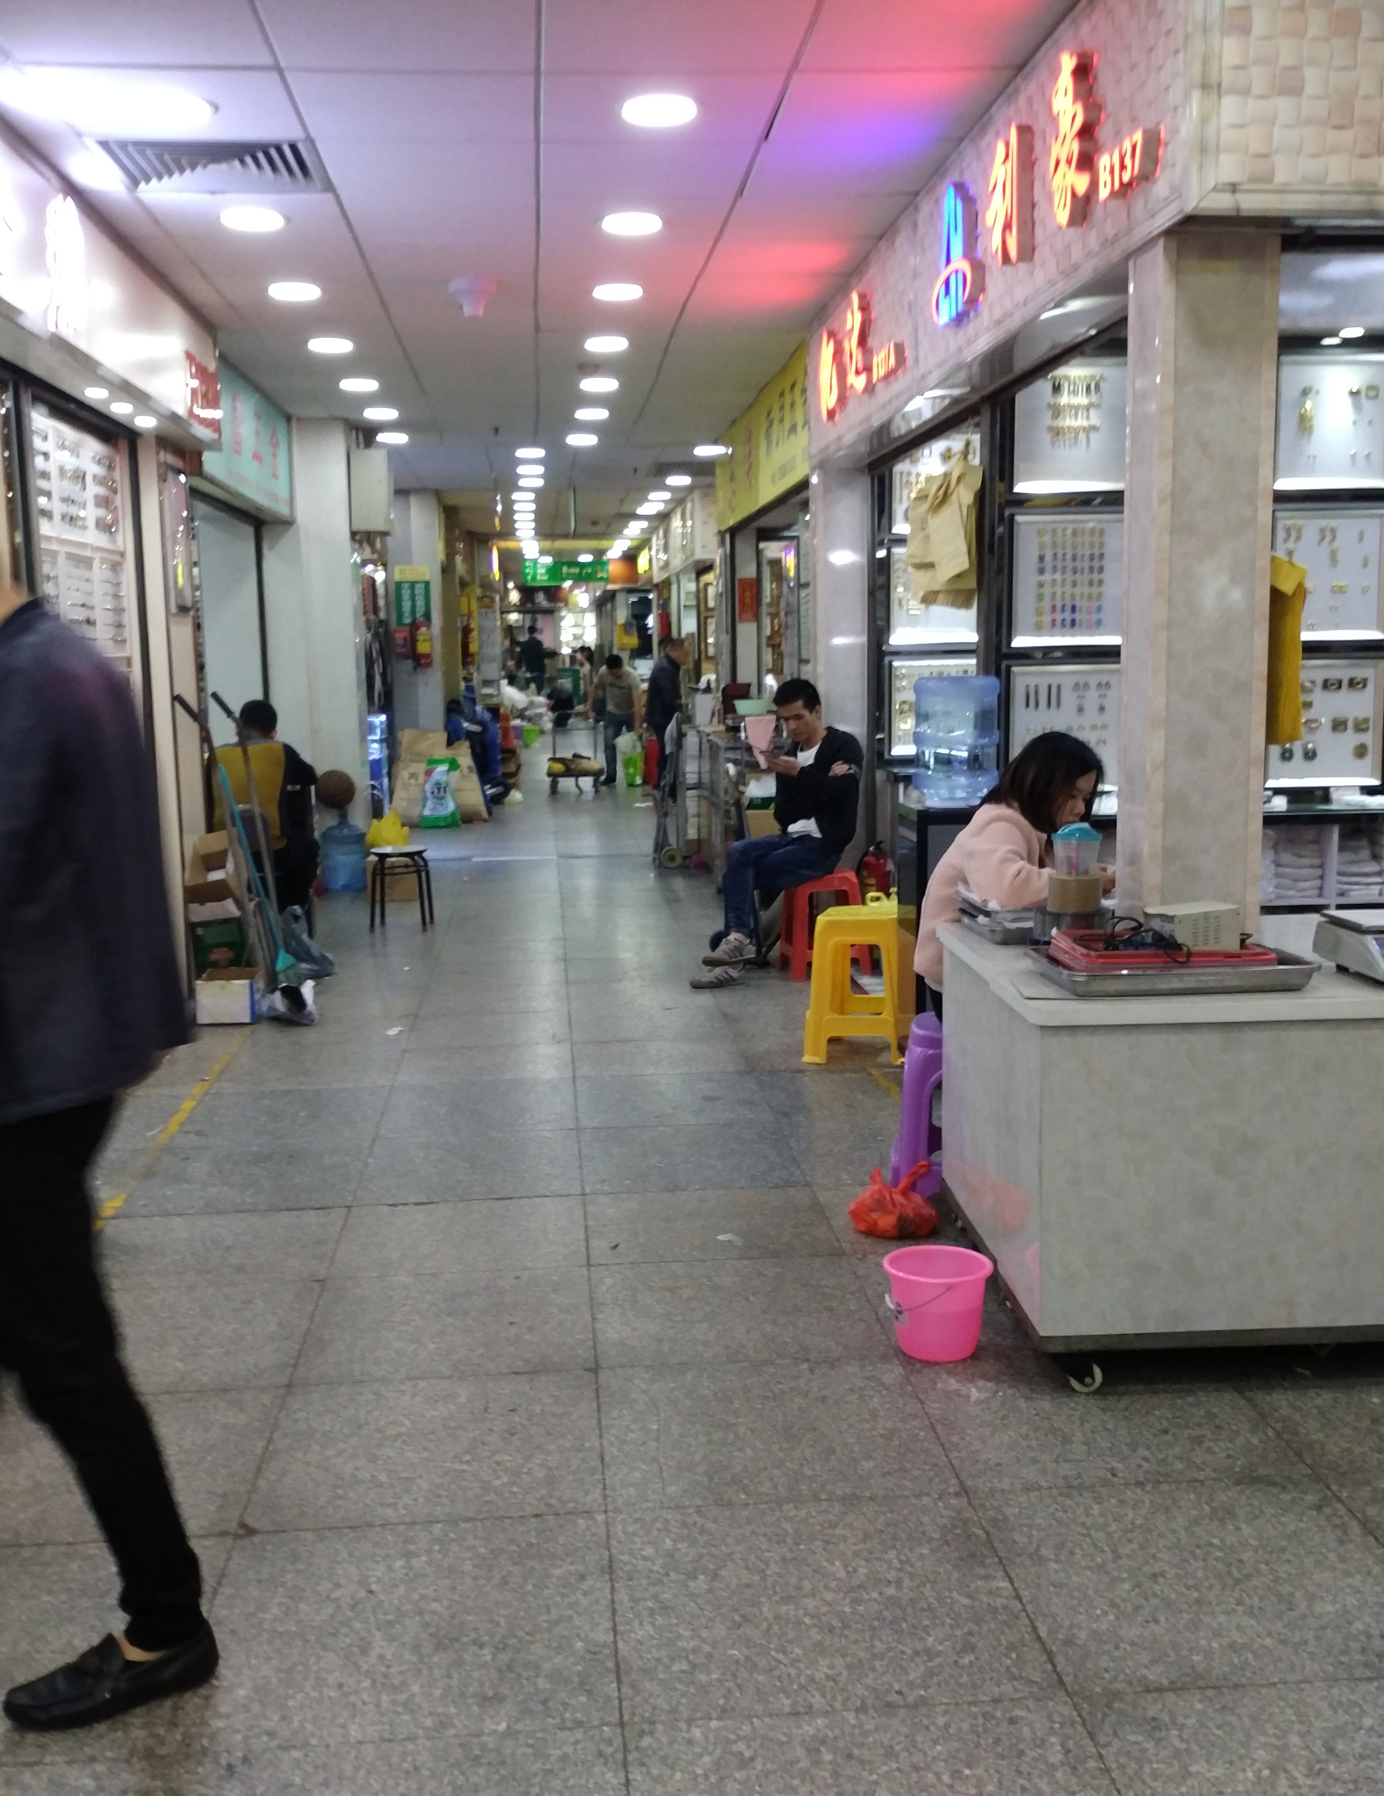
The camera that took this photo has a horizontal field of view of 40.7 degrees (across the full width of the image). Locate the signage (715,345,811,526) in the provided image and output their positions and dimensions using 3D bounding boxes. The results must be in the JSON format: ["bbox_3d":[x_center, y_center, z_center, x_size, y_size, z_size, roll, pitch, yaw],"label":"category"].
[{"bbox_3d":[0.378,-2.537,10.673,0.070,0.610,4.350,-2,8,-4],"label":"signage"}]

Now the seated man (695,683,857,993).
[{"bbox_3d":[0.371,-0.296,8.062,0.730,1.280,0.480,-6,9,-32],"label":"seated man"}]

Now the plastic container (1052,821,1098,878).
[{"bbox_3d":[0.834,-0.110,4.058,0.107,0.130,0.107,-2,7,-4],"label":"plastic container"}]

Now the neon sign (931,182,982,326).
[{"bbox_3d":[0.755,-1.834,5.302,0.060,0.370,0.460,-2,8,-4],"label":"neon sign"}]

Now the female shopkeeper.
[{"bbox_3d":[0.861,0.158,4.873,0.600,1.170,0.460,2,8,23],"label":"female shopkeeper"}]

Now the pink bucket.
[{"bbox_3d":[0.493,0.810,3.712,0.210,0.185,0.210,-2,7,-4],"label":"pink bucket"}]

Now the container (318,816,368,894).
[{"bbox_3d":[-2.161,-0.291,11.538,0.273,0.475,0.273,-2,7,-4],"label":"container"}]

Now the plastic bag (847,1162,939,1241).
[{"bbox_3d":[0.487,0.714,4.497,0.220,0.165,0.200,-2,8,-4],"label":"plastic bag"}]

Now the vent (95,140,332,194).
[{"bbox_3d":[-1.359,-2.108,5.368,0.600,0.040,0.600,-2,8,-4],"label":"vent"}]

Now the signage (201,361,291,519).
[{"bbox_3d":[-2.397,-2.415,9.866,0.160,0.630,3.050,-2,7,-4],"label":"signage"}]

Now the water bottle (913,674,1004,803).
[{"bbox_3d":[0.846,-0.493,5.974,0.275,0.415,0.275,-2,8,-4],"label":"water bottle"}]

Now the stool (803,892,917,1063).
[{"bbox_3d":[0.574,0.295,6.411,0.350,0.480,0.340,0,8,8],"label":"stool"}]

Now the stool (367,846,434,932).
[{"bbox_3d":[-1.479,-0.053,9.489,0.310,0.420,0.310,-2,8,-4],"label":"stool"}]

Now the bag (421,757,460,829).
[{"bbox_3d":[-2.022,-0.847,14.956,0.320,0.550,0.200,-1,8,2],"label":"bag"}]

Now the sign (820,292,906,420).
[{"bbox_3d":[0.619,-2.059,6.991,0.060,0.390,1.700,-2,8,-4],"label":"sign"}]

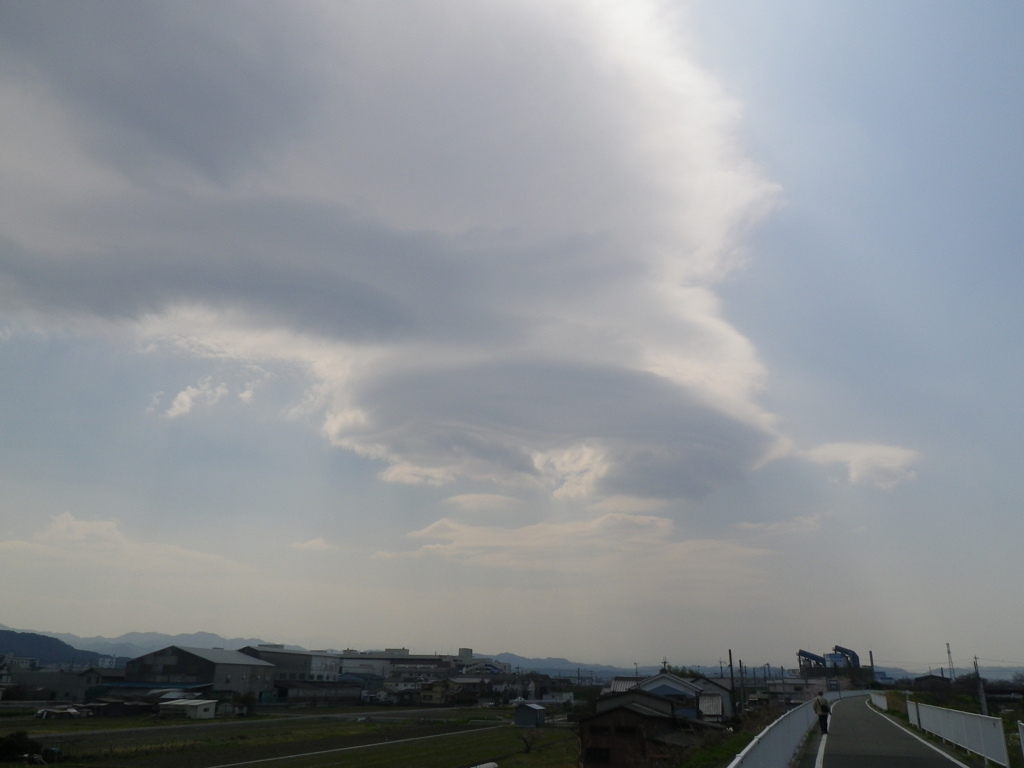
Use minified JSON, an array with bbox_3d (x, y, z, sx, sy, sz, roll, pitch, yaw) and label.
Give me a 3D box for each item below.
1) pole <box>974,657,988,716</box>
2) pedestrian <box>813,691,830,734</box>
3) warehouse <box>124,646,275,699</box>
[{"bbox_3d":[34.984,23.808,61.621,0.380,6.650,0.380,-10,-22,26],"label":"pole"},{"bbox_3d":[12.995,13.782,34.697,0.580,1.660,0.400,-7,-21,19],"label":"pedestrian"},{"bbox_3d":[-82.591,78.409,222.985,24.000,13.600,34.300,-3,-20,10],"label":"warehouse"}]

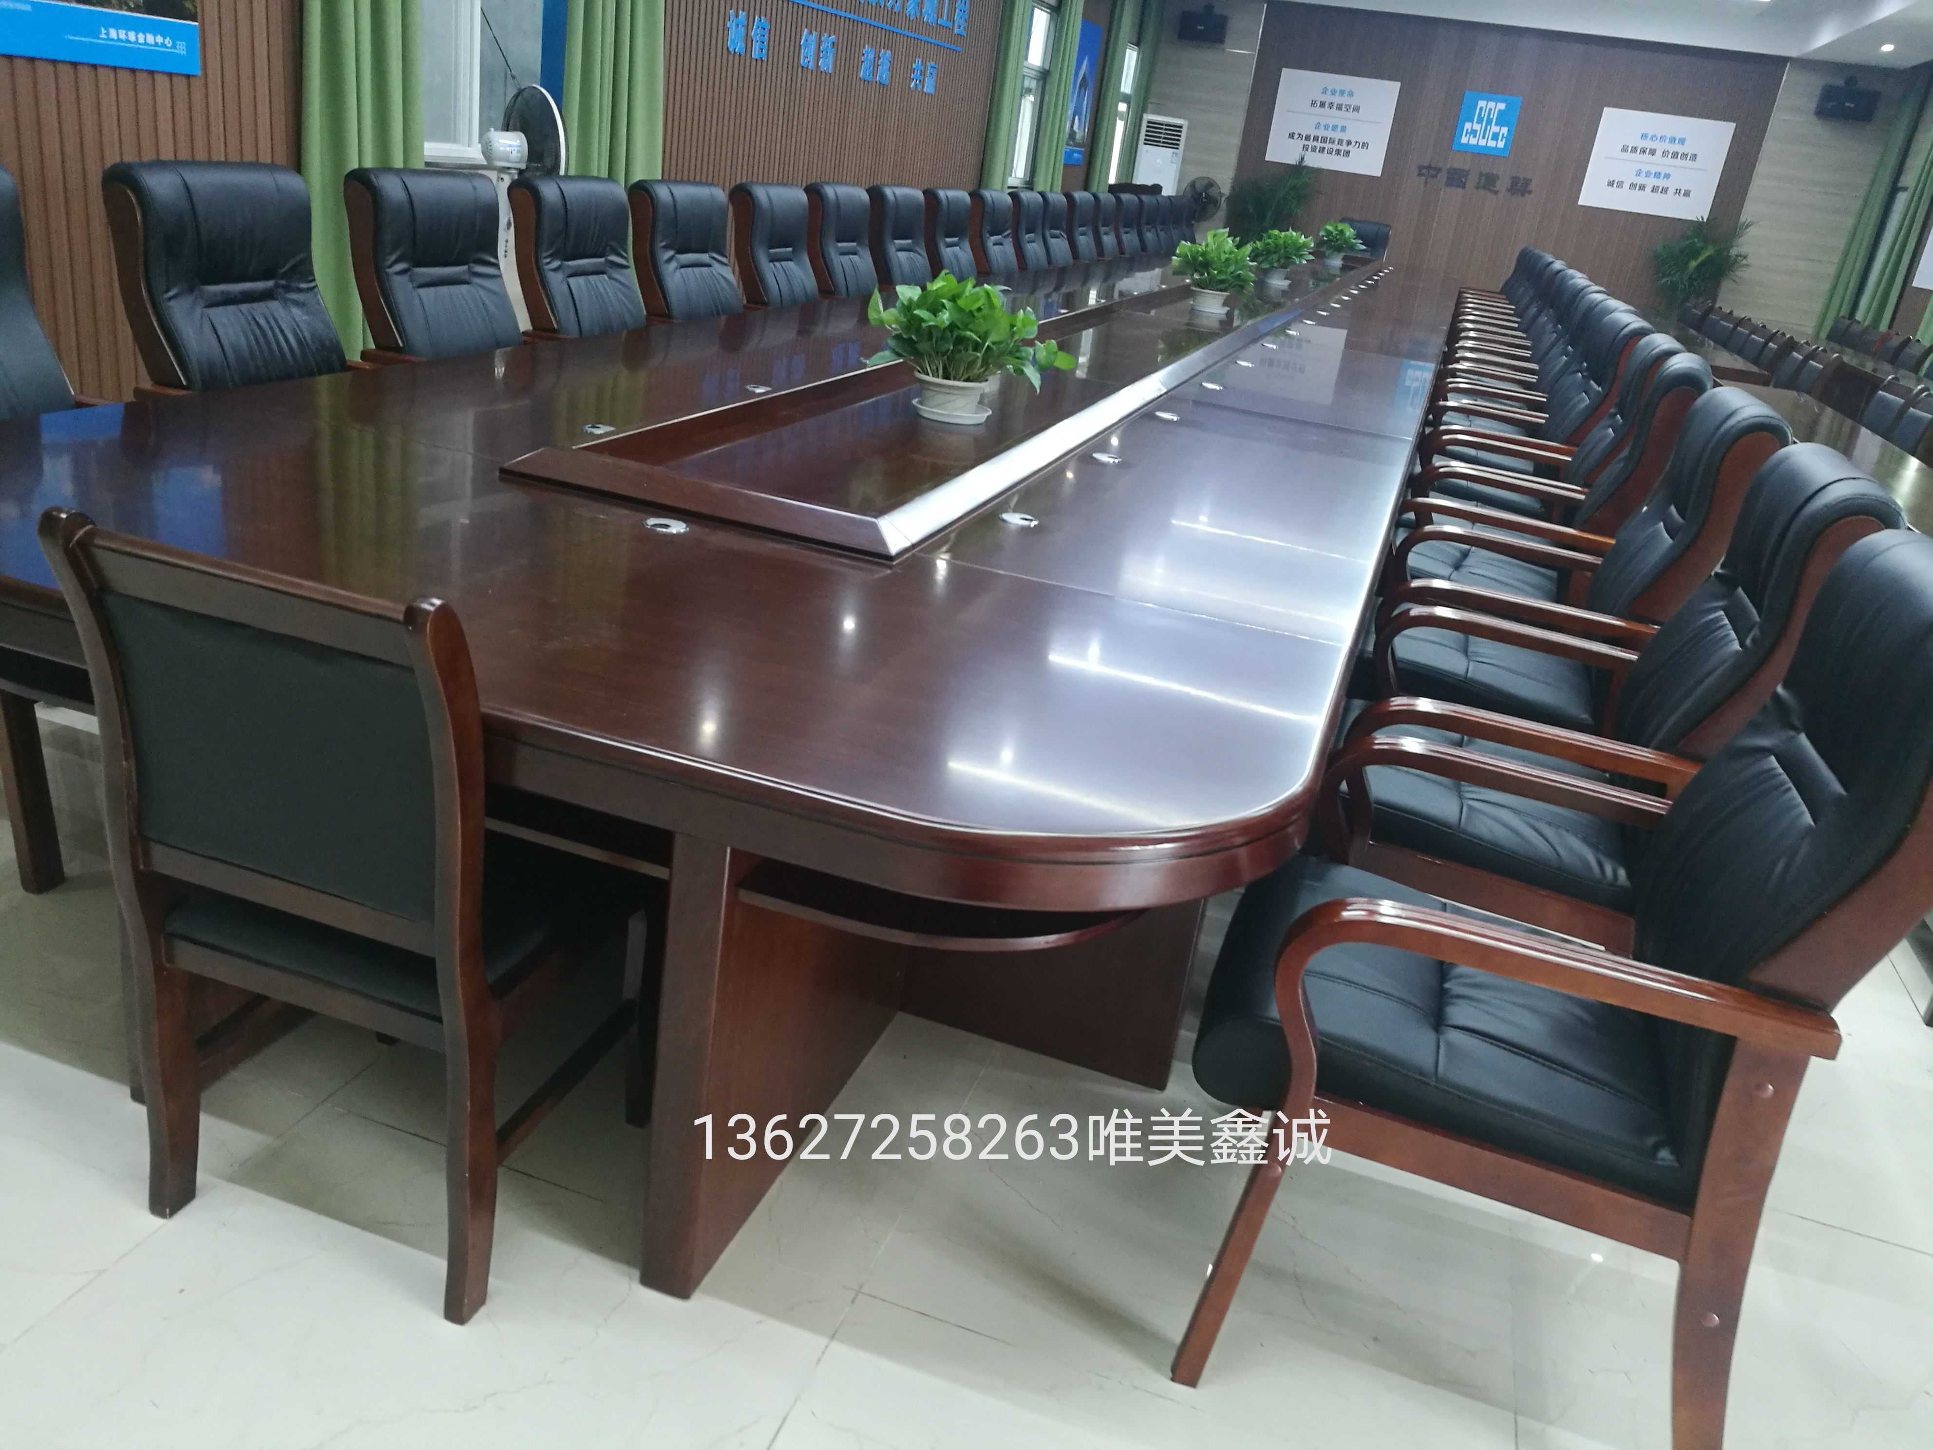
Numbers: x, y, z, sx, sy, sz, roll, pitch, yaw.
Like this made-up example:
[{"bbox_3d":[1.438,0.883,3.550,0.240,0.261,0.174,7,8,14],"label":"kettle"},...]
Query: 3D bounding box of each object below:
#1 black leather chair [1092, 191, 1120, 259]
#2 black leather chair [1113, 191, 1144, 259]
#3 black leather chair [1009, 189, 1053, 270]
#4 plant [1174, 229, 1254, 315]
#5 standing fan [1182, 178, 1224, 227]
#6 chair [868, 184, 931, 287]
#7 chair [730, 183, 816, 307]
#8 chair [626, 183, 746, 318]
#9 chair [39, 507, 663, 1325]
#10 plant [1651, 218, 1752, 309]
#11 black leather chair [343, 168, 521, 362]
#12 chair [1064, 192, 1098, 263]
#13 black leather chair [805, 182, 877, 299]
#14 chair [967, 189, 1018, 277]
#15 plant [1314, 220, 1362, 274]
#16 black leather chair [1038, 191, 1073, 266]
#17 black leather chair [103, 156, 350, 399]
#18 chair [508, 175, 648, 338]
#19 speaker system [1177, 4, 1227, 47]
[{"bbox_3d":[1.243,-3.374,11.328,0.690,1.095,0.600,14,22,14],"label":"black leather chair"},{"bbox_3d":[1.422,-3.501,11.649,0.680,1.100,0.610,14,22,14],"label":"black leather chair"},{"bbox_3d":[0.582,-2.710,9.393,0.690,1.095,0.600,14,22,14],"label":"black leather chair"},{"bbox_3d":[1.161,-2.119,6.994,0.390,0.355,0.380,14,22,14],"label":"plant"},{"bbox_3d":[2.324,-4.899,15.306,0.440,1.270,0.400,5,21,-7],"label":"standing fan"},{"bbox_3d":[-0.112,-2.012,7.359,0.690,1.095,0.600,14,22,14],"label":"chair"},{"bbox_3d":[-0.551,-1.526,5.902,0.680,1.100,0.610,14,22,14],"label":"chair"},{"bbox_3d":[-0.777,-1.300,5.245,0.680,1.100,0.610,14,22,14],"label":"chair"},{"bbox_3d":[-0.676,0.179,1.831,0.455,0.905,0.560,14,22,14],"label":"chair"},{"bbox_3d":[6.920,-4.059,14.462,0.860,1.510,0.820,14,22,14],"label":"plant"},{"bbox_3d":[-1.237,-0.881,4.064,0.690,1.095,0.600,14,22,14],"label":"black leather chair"},{"bbox_3d":[1.013,-3.142,10.653,0.690,1.095,0.600,14,22,14],"label":"chair"},{"bbox_3d":[-0.337,-1.786,6.701,0.690,1.095,0.600,14,22,14],"label":"black leather chair"},{"bbox_3d":[0.337,-2.463,8.673,0.690,1.095,0.600,14,22,14],"label":"chair"},{"bbox_3d":[3.092,-3.970,12.430,0.380,0.340,0.370,14,22,14],"label":"plant"},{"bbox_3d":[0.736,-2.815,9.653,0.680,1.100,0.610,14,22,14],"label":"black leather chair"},{"bbox_3d":[-1.462,-0.655,3.407,0.690,1.095,0.600,14,22,14],"label":"black leather chair"},{"bbox_3d":[-0.990,-1.087,4.625,0.680,1.100,0.610,14,22,14],"label":"chair"},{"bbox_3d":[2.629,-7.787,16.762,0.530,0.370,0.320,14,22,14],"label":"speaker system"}]

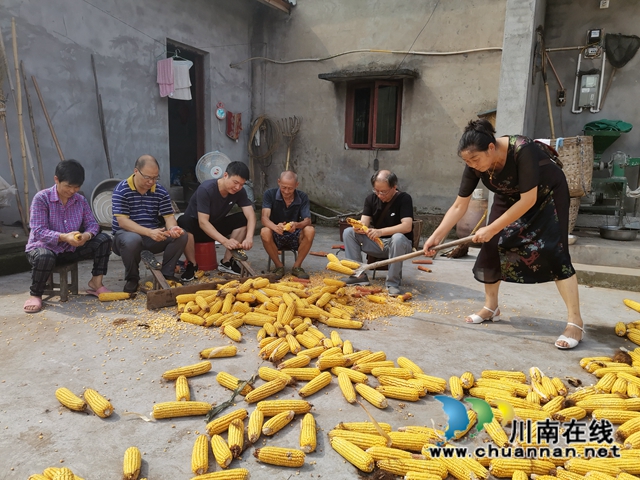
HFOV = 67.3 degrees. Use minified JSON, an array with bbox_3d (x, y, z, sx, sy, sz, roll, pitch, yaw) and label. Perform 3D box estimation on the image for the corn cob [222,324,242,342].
[{"bbox_3d":[-0.508,0.539,2.751,0.051,0.051,0.202,-6,12,-39],"label":"corn cob"}]

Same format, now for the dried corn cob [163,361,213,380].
[{"bbox_3d":[-0.620,0.616,2.261,0.240,0.049,0.049,-5,11,-36],"label":"dried corn cob"}]

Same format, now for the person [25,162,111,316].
[{"bbox_3d":[-1.832,-0.079,3.511,0.600,0.970,0.680,-5,11,-35],"label":"person"}]

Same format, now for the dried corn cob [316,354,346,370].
[{"bbox_3d":[0.059,0.604,2.367,0.166,0.063,0.063,-1,10,-15],"label":"dried corn cob"}]

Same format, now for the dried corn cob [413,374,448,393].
[{"bbox_3d":[0.497,0.652,2.188,0.176,0.057,0.057,7,11,28],"label":"dried corn cob"}]

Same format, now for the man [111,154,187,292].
[{"bbox_3d":[-1.315,-0.165,3.682,0.570,0.962,0.770,-8,14,-43],"label":"man"}]

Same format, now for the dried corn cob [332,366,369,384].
[{"bbox_3d":[0.139,0.635,2.254,0.190,0.049,0.049,7,11,33],"label":"dried corn cob"}]

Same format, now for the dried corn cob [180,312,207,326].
[{"bbox_3d":[-0.774,0.488,2.936,0.215,0.056,0.056,8,12,35],"label":"dried corn cob"}]

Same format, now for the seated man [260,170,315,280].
[{"bbox_3d":[-0.293,-0.175,4.488,0.510,0.930,0.660,1,9,-5],"label":"seated man"}]

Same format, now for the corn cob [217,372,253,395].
[{"bbox_3d":[-0.378,0.638,2.131,0.219,0.058,0.058,10,13,40],"label":"corn cob"}]

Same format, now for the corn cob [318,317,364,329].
[{"bbox_3d":[0.154,0.512,2.937,0.223,0.056,0.056,4,10,11],"label":"corn cob"}]

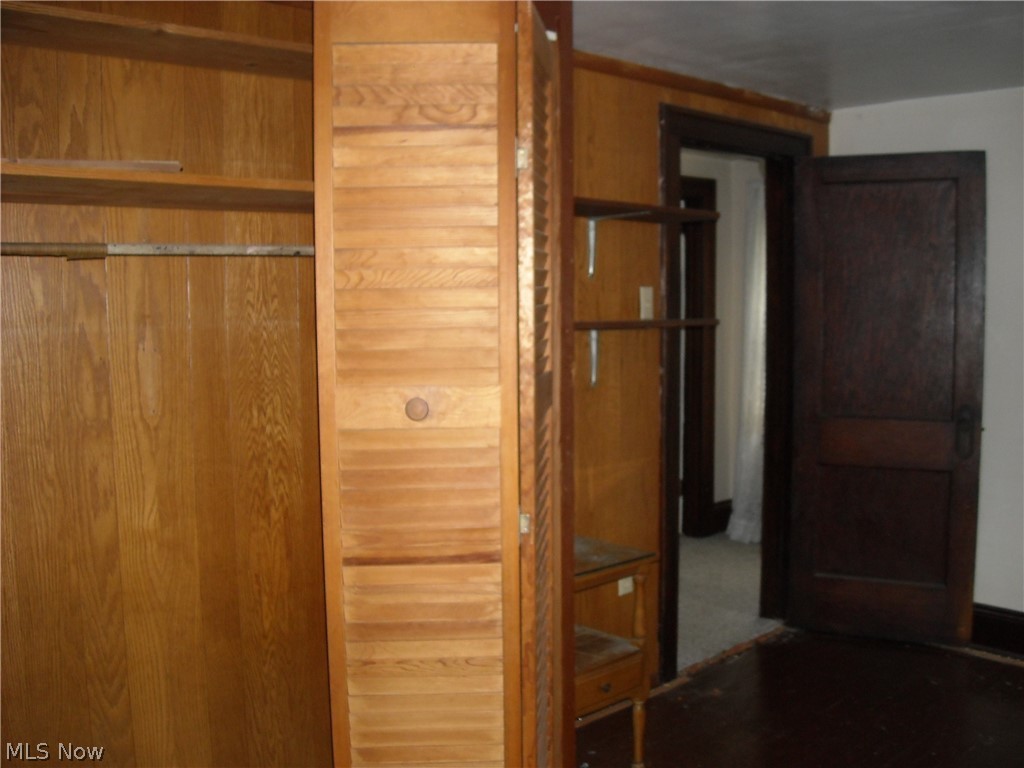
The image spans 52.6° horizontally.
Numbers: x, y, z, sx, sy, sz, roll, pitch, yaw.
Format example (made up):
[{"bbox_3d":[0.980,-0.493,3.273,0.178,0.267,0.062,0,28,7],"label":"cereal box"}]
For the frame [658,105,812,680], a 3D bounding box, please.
[{"bbox_3d":[0.867,0.029,4.130,1.020,2.100,0.140,-5,6,-44],"label":"frame"}]

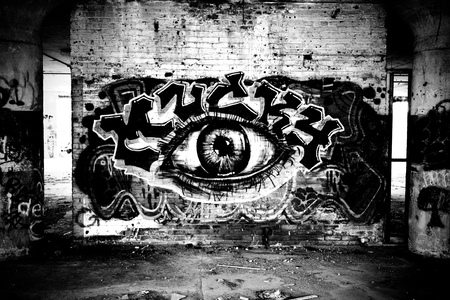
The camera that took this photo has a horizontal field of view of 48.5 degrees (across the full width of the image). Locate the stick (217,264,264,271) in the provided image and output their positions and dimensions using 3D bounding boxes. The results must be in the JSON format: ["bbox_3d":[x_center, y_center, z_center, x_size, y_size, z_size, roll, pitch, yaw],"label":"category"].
[{"bbox_3d":[0.159,1.255,5.332,0.507,0.014,0.017,1,3,19],"label":"stick"}]

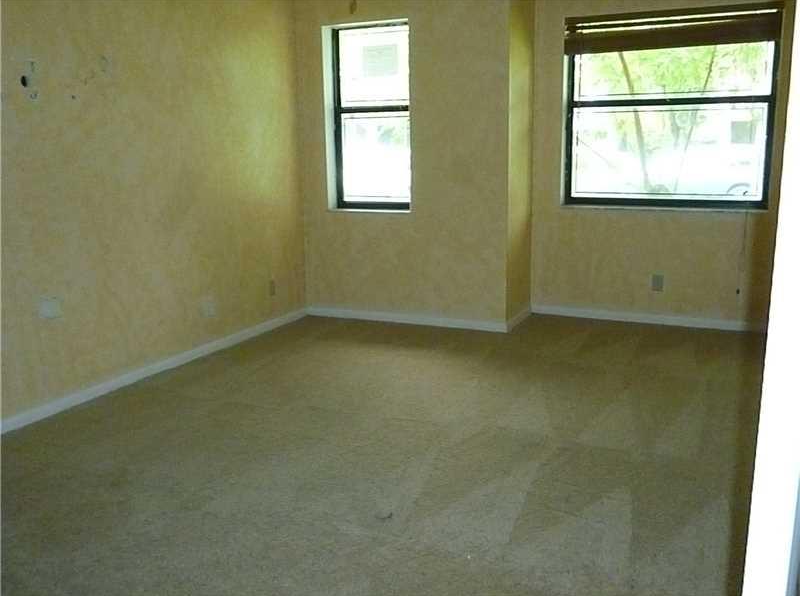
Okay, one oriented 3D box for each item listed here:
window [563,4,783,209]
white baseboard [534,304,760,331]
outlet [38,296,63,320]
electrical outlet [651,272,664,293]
[{"bbox_3d":[1.865,-1.288,5.176,1.372,1.295,0.077,5,13,25],"label":"window"},{"bbox_3d":[1.791,0.147,5.396,1.690,0.069,0.020,5,13,25],"label":"white baseboard"},{"bbox_3d":[-1.712,0.050,3.633,0.011,0.105,0.128,5,13,25],"label":"outlet"},{"bbox_3d":[1.848,-0.104,5.298,0.081,0.123,0.010,5,13,25],"label":"electrical outlet"}]

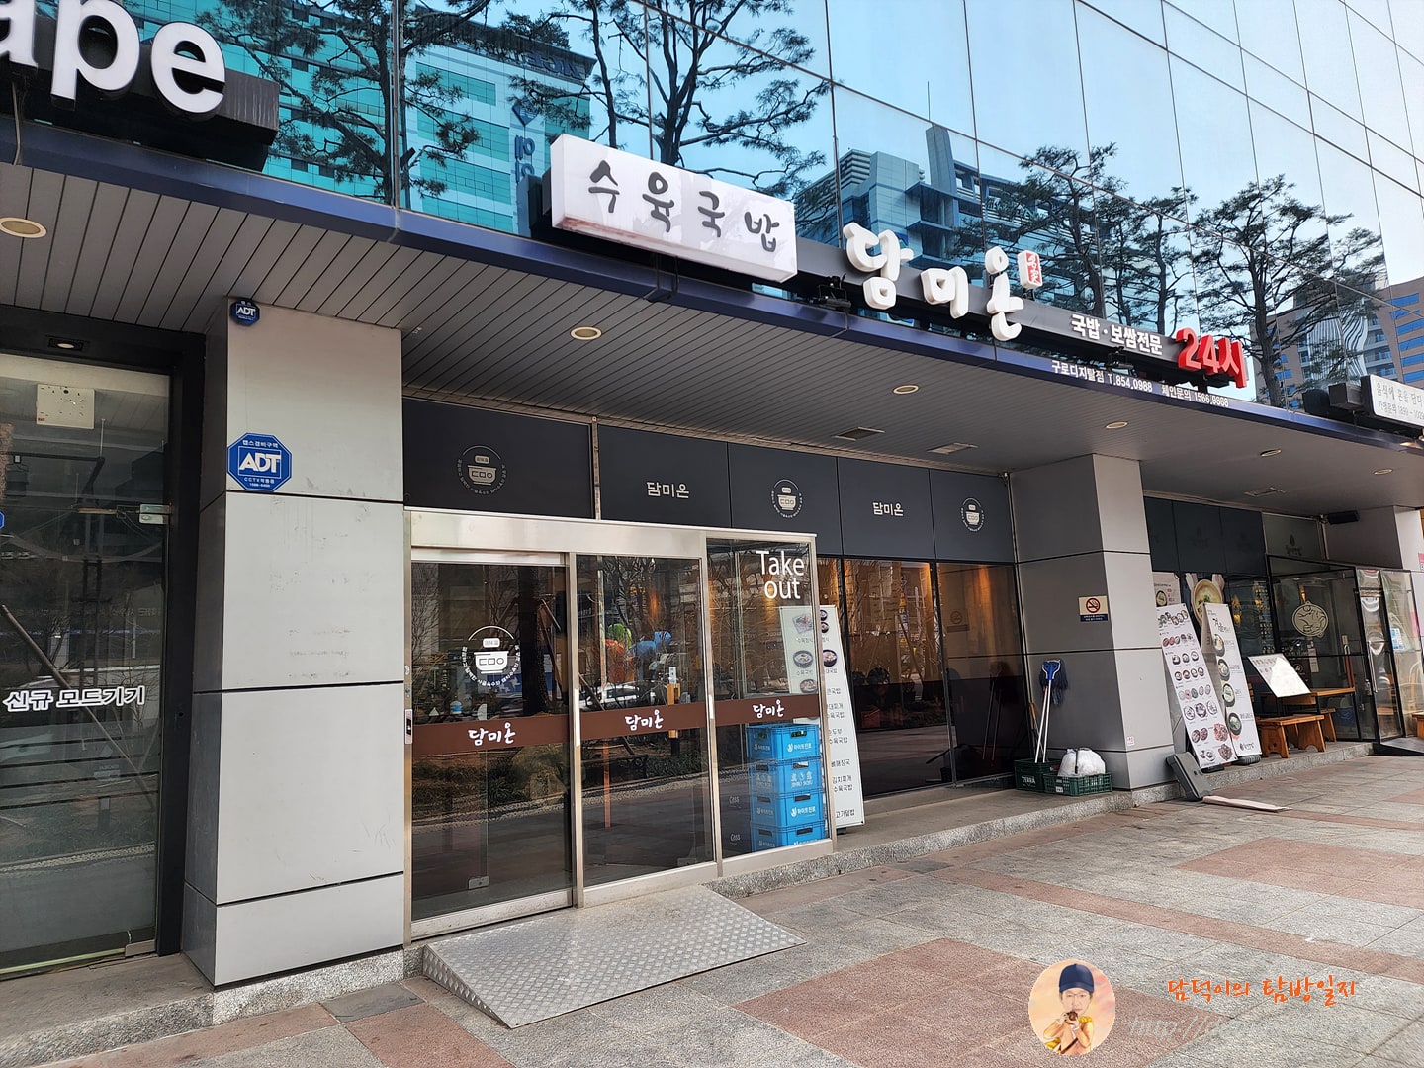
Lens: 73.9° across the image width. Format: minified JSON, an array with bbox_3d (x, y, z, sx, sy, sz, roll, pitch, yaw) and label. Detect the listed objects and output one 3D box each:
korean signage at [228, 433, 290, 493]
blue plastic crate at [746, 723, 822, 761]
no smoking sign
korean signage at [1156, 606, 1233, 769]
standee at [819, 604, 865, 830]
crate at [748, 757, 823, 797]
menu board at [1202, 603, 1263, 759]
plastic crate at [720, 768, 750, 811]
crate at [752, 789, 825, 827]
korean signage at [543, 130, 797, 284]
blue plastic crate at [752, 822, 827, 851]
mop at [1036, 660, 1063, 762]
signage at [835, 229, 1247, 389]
[{"bbox_3d":[-2.332,-0.369,4.890,0.305,0.306,0.012,3,-10,-38],"label":"korean signage"},{"bbox_3d":[0.539,1.596,7.226,0.410,0.240,0.380,3,-9,-36],"label":"blue plastic crate"},{"bbox_3d":[3.985,0.788,9.900,0.012,0.263,0.315,3,-10,-38],"label":"no smoking sign"},{"bbox_3d":[5.482,1.717,10.759,0.620,1.860,0.400,2,-9,-30],"label":"korean signage"},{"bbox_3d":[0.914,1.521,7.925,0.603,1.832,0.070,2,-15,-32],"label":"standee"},{"bbox_3d":[0.550,1.826,7.195,0.410,0.240,0.380,3,-9,-36],"label":"crate"},{"bbox_3d":[6.115,1.757,11.283,0.610,1.860,0.380,3,-9,-35],"label":"menu board"},{"bbox_3d":[0.311,1.999,7.433,0.410,0.290,0.350,3,-9,-35],"label":"plastic crate"},{"bbox_3d":[0.566,2.043,7.104,0.414,0.239,0.356,3,-10,-36],"label":"crate"},{"bbox_3d":[-0.153,-1.716,5.082,1.475,0.440,0.150,3,-9,-35],"label":"korean signage"},{"bbox_3d":[0.577,2.273,7.073,0.414,0.239,0.356,3,-10,-36],"label":"blue plastic crate"},{"bbox_3d":[3.458,1.887,9.751,0.150,1.190,0.260,19,-18,-31],"label":"mop"},{"bbox_3d":[2.677,-1.611,7.040,4.670,0.696,0.150,3,-9,-34],"label":"signage"}]

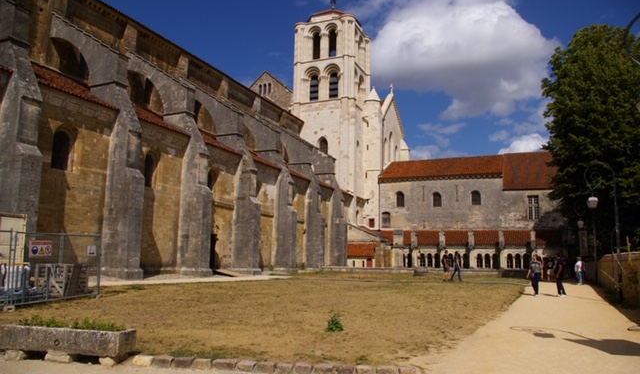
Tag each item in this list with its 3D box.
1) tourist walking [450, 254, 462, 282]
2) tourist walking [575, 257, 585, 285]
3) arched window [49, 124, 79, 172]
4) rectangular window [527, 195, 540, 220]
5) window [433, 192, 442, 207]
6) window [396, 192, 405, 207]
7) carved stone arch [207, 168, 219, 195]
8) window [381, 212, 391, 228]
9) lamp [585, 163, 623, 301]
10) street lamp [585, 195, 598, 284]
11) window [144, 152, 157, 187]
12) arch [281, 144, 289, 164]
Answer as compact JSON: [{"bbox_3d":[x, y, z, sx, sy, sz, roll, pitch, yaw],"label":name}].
[{"bbox_3d":[7.614,4.442,26.700,0.650,1.670,0.480,2,-8,-5],"label":"tourist walking"},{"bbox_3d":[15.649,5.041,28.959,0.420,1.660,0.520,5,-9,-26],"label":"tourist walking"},{"bbox_3d":[-12.830,-1.902,24.051,0.420,2.270,1.380,-2,-9,23],"label":"arched window"},{"bbox_3d":[25.489,2.492,57.227,1.300,2.950,0.350,-2,-9,23],"label":"rectangular window"},{"bbox_3d":[15.048,1.612,61.421,1.150,1.900,0.350,-2,-9,24],"label":"window"},{"bbox_3d":[10.680,1.642,63.415,1.150,2.000,0.350,-2,-9,24],"label":"window"},{"bbox_3d":[-7.740,-0.204,34.389,0.350,2.150,1.150,-2,-9,24],"label":"carved stone arch"},{"bbox_3d":[8.906,4.455,64.165,1.150,2.050,0.350,-2,-9,23],"label":"window"},{"bbox_3d":[10.759,1.685,18.254,1.100,5.200,0.420,-2,-9,24],"label":"lamp"},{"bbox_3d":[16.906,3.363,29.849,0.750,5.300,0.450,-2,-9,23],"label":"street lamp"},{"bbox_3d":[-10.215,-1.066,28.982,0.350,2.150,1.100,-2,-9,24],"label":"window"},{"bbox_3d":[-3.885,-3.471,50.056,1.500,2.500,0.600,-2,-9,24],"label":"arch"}]

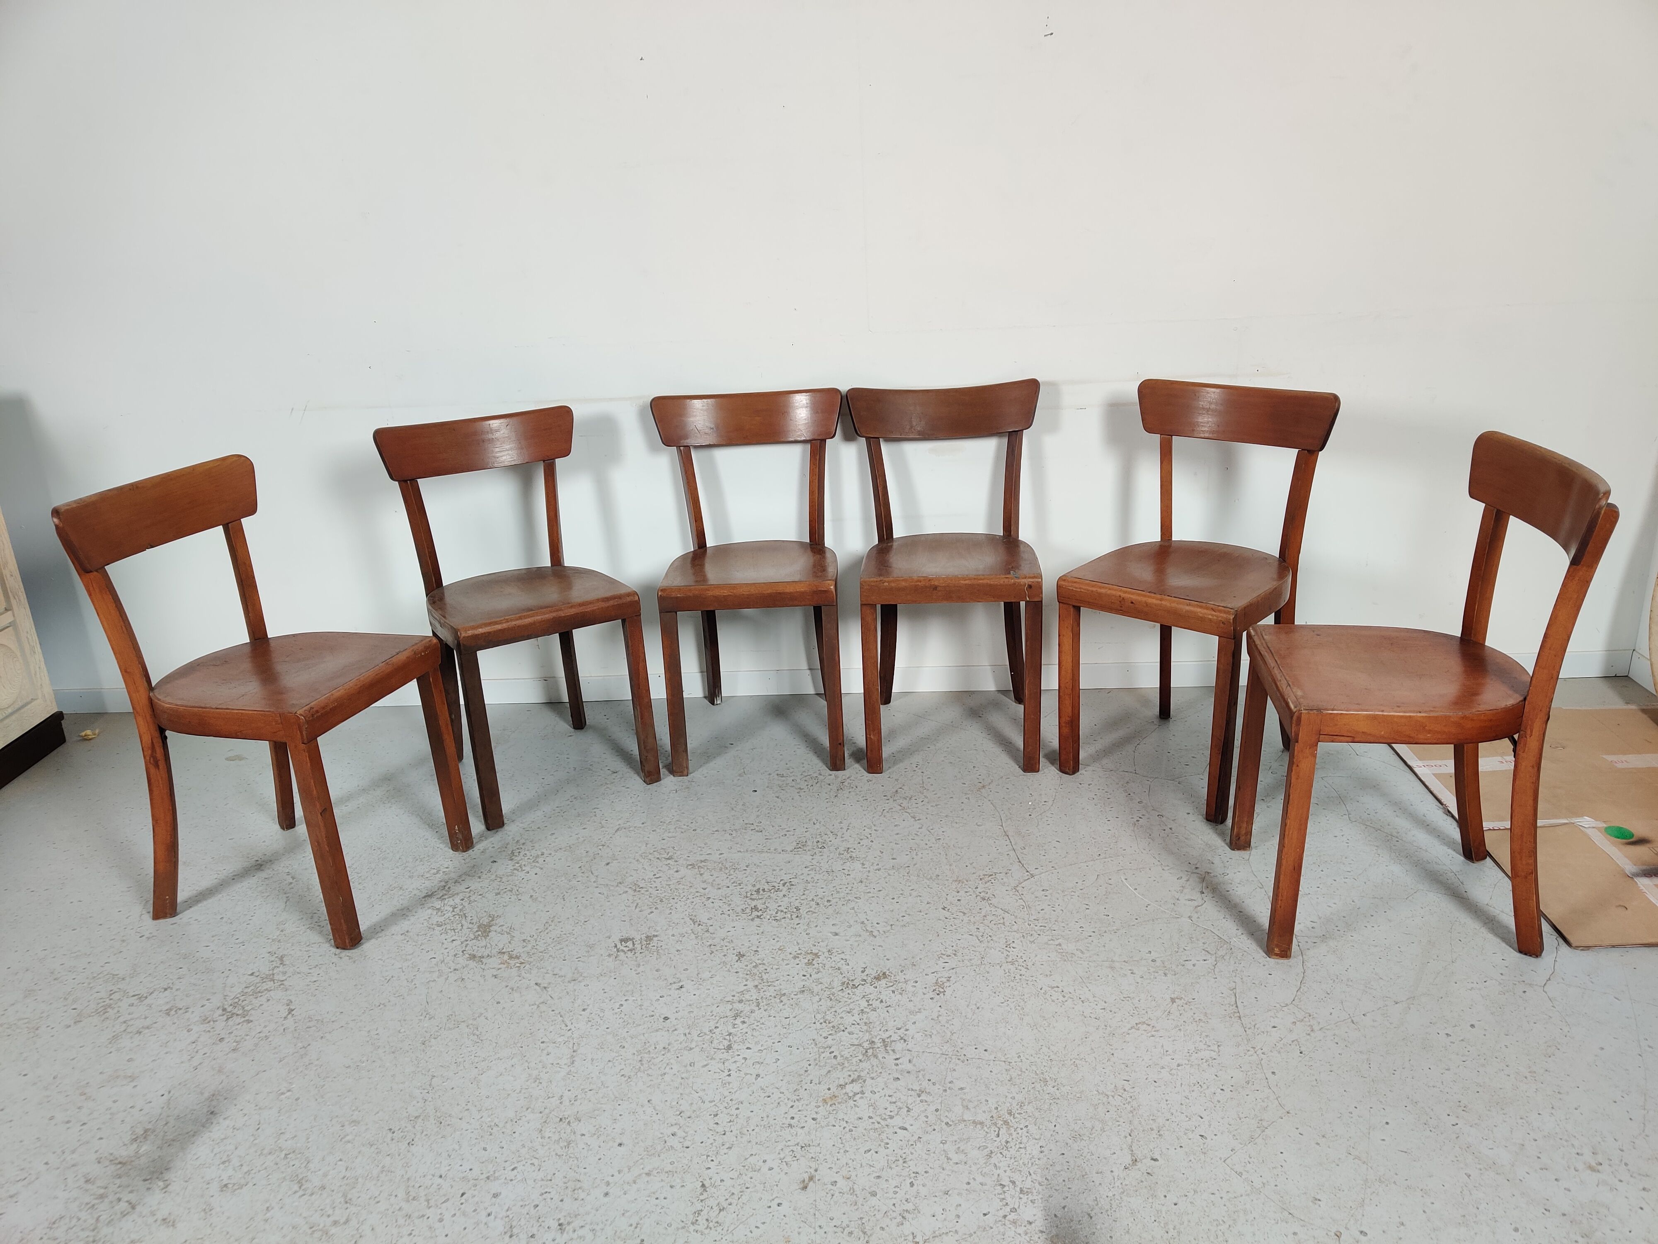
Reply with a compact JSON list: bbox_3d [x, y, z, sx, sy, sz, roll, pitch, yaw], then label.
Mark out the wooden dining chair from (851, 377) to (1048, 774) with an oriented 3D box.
[{"bbox_3d":[0.281,-0.117,3.019,0.467,0.815,0.450,-1,19,5],"label":"wooden dining chair"}]

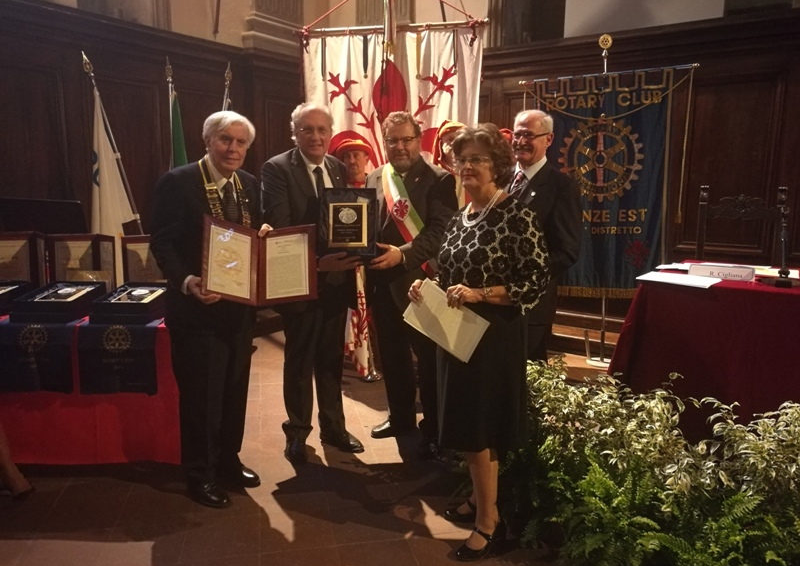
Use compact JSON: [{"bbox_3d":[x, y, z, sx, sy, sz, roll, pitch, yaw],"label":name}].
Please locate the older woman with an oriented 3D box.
[{"bbox_3d":[0.312,0.222,2.440,0.440,1.645,0.500,-8,13,-39],"label":"older woman"}]

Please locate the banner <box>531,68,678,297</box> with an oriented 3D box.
[{"bbox_3d":[1.497,-0.736,4.567,1.000,1.630,0.060,6,11,28],"label":"banner"}]

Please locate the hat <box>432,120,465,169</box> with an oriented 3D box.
[{"bbox_3d":[0.320,-0.840,3.800,0.270,0.280,0.280,-7,12,-39],"label":"hat"}]

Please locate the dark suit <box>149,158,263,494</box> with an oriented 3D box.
[{"bbox_3d":[-0.867,0.216,2.751,0.510,1.450,0.390,-8,13,-40],"label":"dark suit"}]

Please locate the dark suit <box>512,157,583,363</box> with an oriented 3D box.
[{"bbox_3d":[0.670,0.120,3.150,0.520,1.430,0.340,8,12,39],"label":"dark suit"}]

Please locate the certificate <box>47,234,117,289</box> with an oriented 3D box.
[{"bbox_3d":[-1.900,-0.130,3.700,0.450,0.320,0.190,0,9,-5],"label":"certificate"}]

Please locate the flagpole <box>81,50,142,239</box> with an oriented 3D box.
[{"bbox_3d":[-1.840,-0.400,4.200,0.420,2.300,0.250,-19,10,-21],"label":"flagpole"}]

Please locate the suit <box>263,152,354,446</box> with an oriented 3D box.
[{"bbox_3d":[-0.460,0.103,3.154,0.510,1.500,0.370,-4,11,-25],"label":"suit"}]

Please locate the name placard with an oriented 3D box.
[{"bbox_3d":[1.874,-0.068,3.640,0.325,0.078,0.060,6,11,28],"label":"name placard"}]

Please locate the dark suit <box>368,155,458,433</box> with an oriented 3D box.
[{"bbox_3d":[0.060,0.098,3.297,0.530,1.470,0.400,6,11,28],"label":"dark suit"}]

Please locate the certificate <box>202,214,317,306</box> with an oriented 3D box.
[{"bbox_3d":[-0.566,-0.080,2.509,0.441,0.315,0.149,3,-16,-19],"label":"certificate"}]

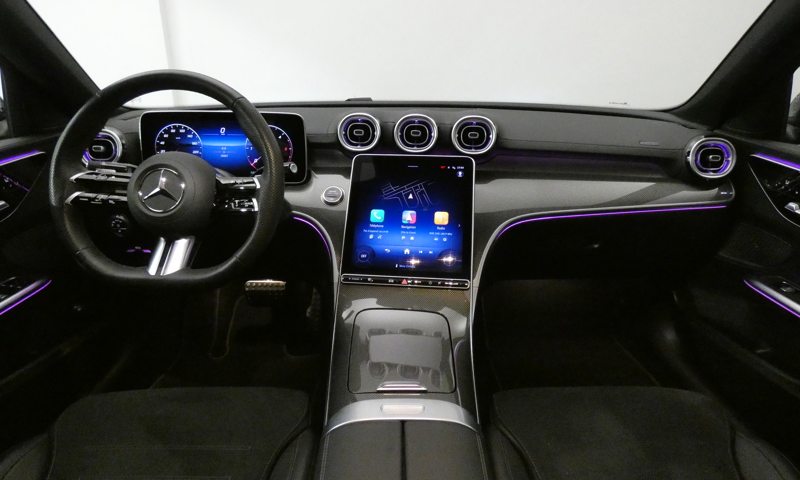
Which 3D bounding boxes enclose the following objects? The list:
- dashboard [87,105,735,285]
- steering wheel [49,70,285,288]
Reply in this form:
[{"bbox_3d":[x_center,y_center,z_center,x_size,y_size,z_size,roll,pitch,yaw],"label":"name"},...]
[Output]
[{"bbox_3d":[0.013,-0.114,0.936,1.330,0.300,0.430,1,19,0],"label":"dashboard"},{"bbox_3d":[-0.376,-0.097,0.745,0.372,0.355,0.100,1,-4,0],"label":"steering wheel"}]

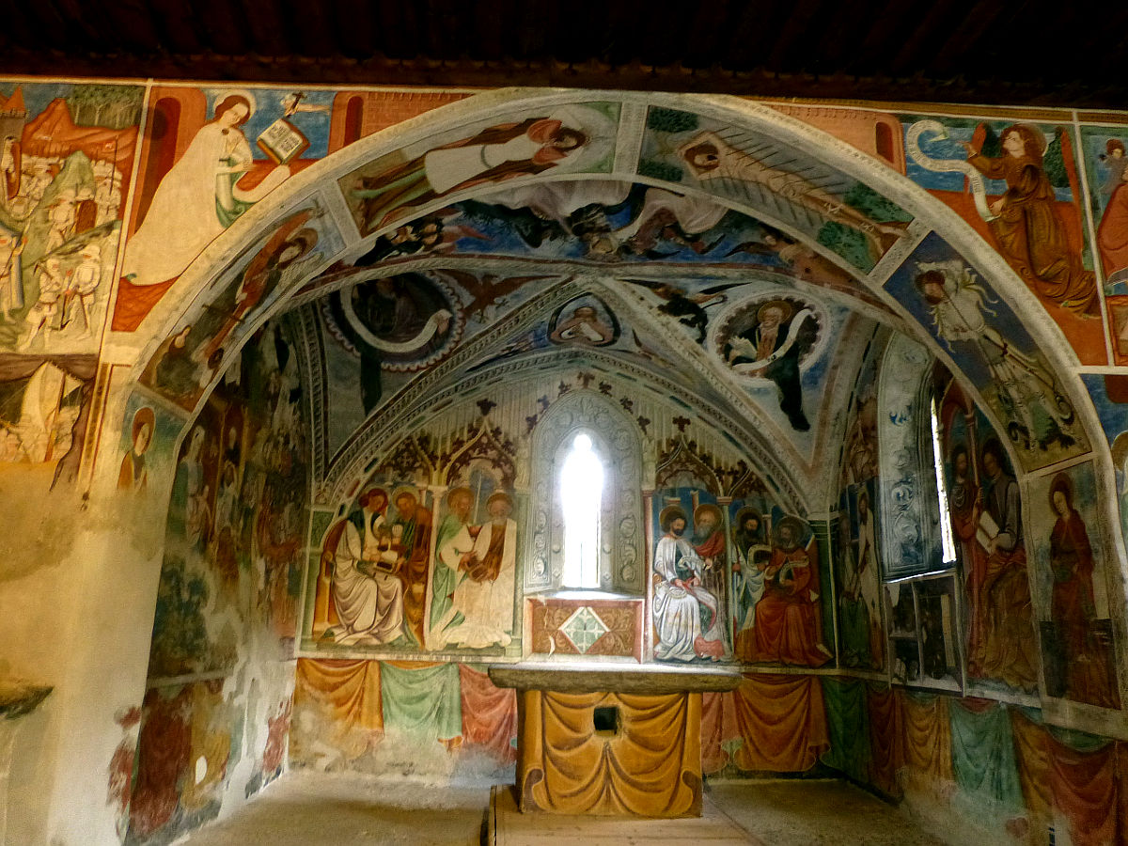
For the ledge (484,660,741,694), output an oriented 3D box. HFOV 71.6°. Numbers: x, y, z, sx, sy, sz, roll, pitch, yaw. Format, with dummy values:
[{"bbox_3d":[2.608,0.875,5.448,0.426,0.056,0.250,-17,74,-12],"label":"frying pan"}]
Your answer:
[{"bbox_3d":[0.331,1.996,6.168,1.820,0.130,1.120,3,-15,-4],"label":"ledge"}]

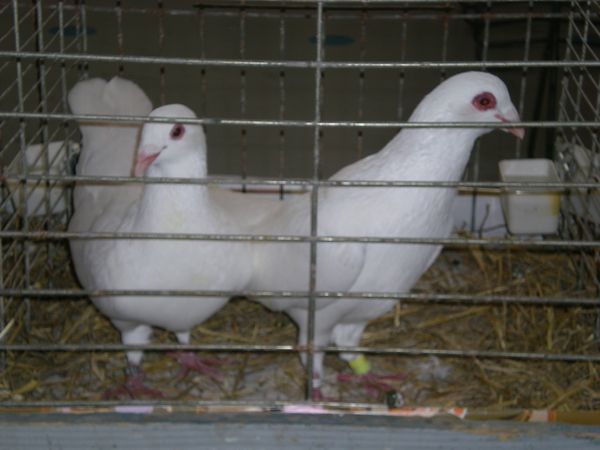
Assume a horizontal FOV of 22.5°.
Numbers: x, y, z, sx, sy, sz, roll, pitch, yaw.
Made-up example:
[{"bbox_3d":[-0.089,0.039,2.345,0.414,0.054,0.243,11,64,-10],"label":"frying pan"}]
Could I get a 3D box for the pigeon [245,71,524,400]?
[{"bbox_3d":[0.038,0.005,1.193,0.280,0.248,0.125,6,16,17],"label":"pigeon"}]

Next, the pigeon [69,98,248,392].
[{"bbox_3d":[-0.123,0.002,1.232,0.125,0.228,0.195,-5,16,-21],"label":"pigeon"}]

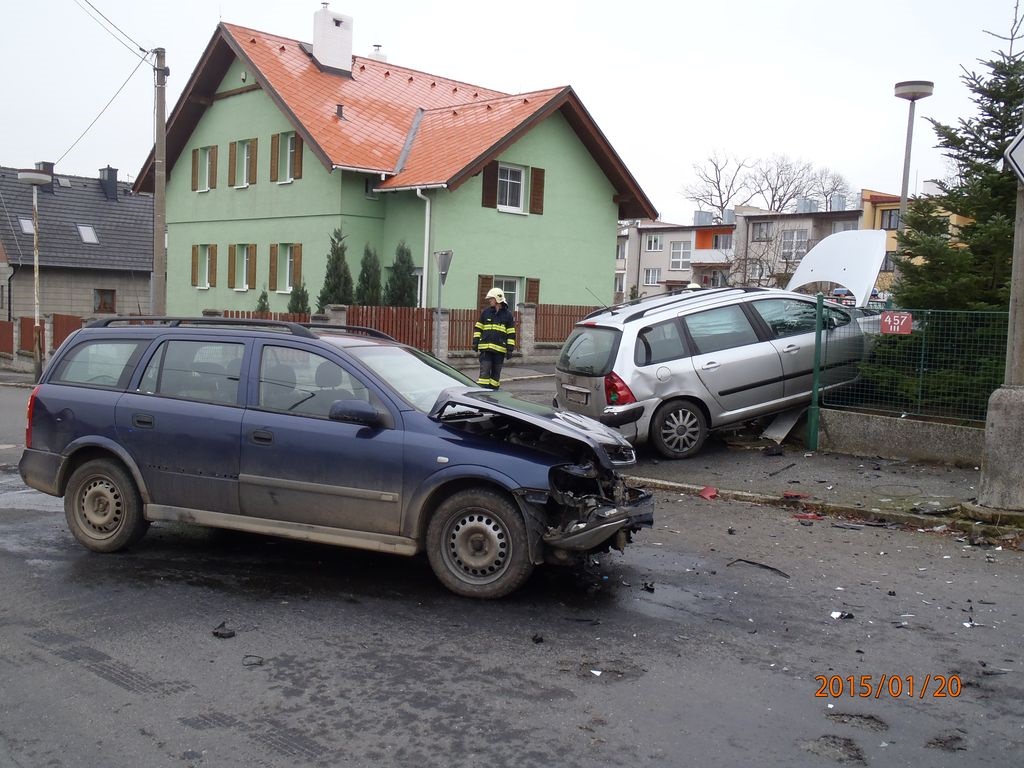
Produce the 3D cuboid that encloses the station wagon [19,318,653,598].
[{"bbox_3d":[-1.207,0.340,6.455,4.200,1.510,1.750,2,5,19],"label":"station wagon"}]

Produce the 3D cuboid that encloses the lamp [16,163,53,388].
[{"bbox_3d":[-8.539,-1.920,16.985,0.590,3.830,0.590,2,6,0],"label":"lamp"}]

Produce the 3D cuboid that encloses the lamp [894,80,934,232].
[{"bbox_3d":[5.976,-2.258,14.524,0.590,4.650,0.590,2,6,0],"label":"lamp"}]

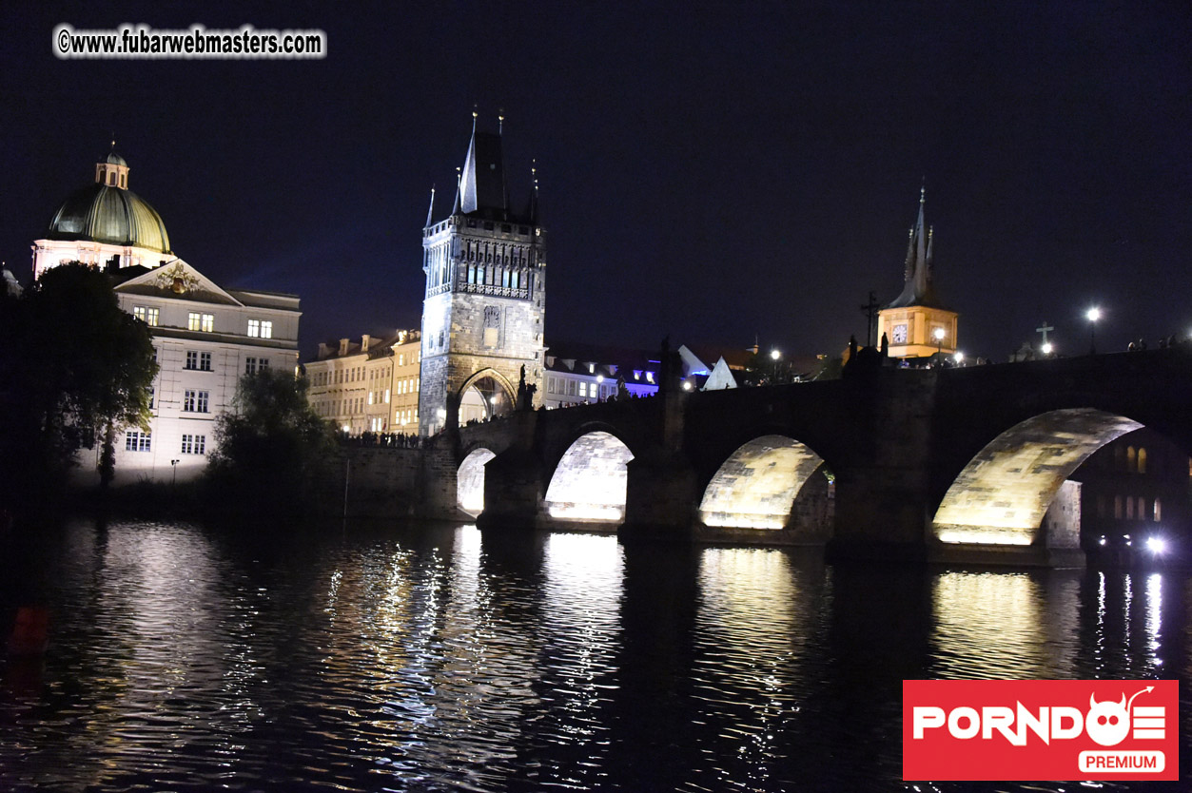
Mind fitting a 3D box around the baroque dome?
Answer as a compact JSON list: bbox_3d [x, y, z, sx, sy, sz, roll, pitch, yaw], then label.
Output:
[{"bbox_3d":[-69.384,-28.261,209.138,16.841,14.369,16.841,4,-5,-19],"label":"baroque dome"}]

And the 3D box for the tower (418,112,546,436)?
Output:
[{"bbox_3d":[-15.105,-16.947,200.284,13.832,46.713,10.118,5,-5,-27],"label":"tower"}]

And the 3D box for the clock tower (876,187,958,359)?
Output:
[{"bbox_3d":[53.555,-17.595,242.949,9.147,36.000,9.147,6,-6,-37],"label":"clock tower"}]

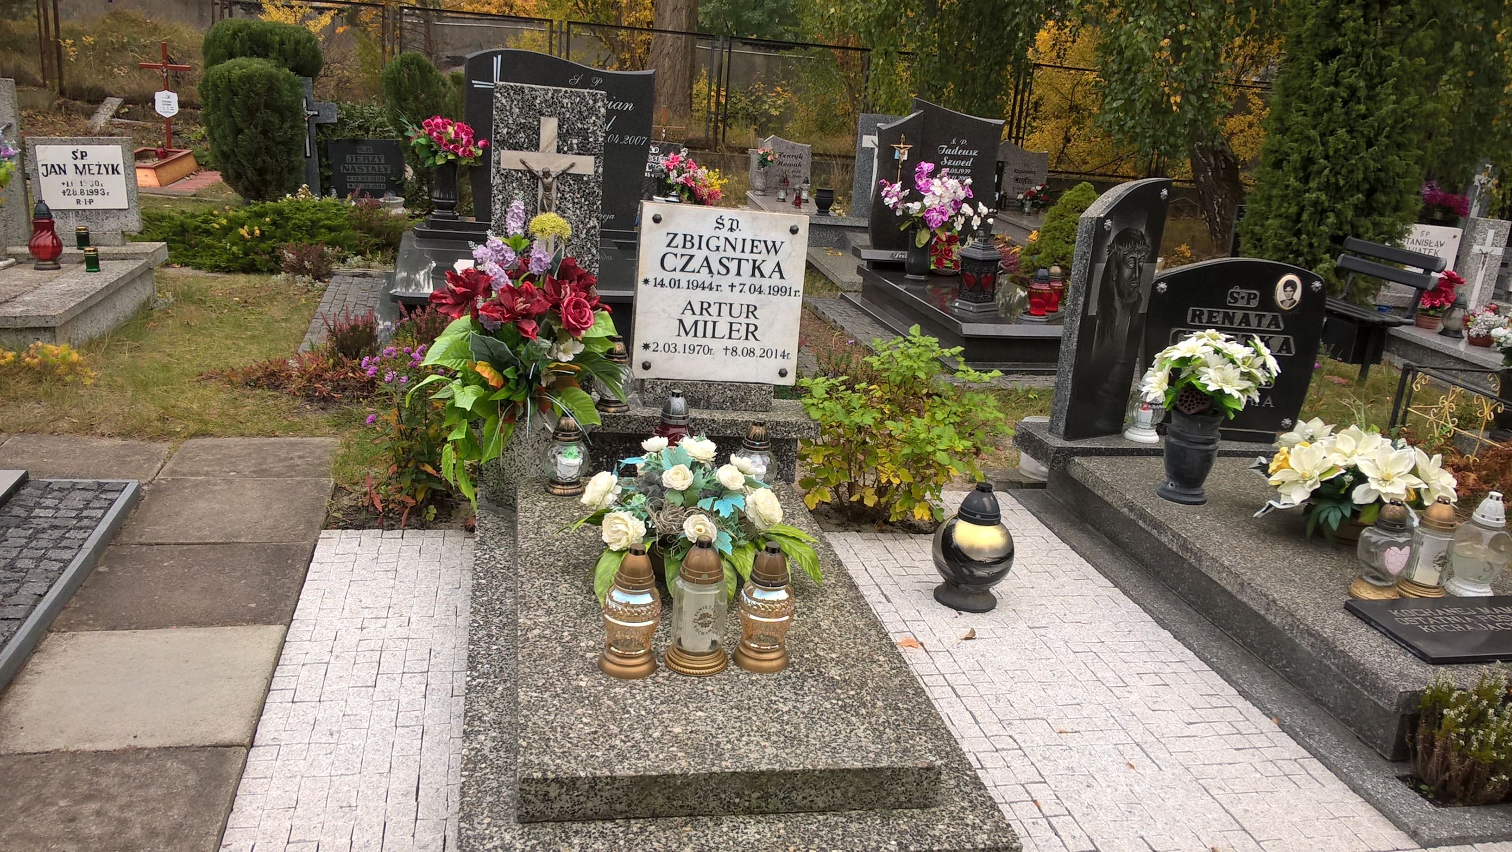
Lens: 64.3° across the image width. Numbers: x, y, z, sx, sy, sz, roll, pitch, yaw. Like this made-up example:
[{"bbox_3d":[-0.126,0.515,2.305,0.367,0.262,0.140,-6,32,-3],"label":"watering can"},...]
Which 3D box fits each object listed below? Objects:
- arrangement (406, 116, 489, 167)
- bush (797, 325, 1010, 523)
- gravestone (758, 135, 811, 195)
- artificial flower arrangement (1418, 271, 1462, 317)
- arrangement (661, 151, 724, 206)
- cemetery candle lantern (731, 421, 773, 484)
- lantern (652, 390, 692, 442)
[{"bbox_3d":[-1.447,-1.325,5.617,0.400,0.260,0.340,2,16,-12],"label":"arrangement"},{"bbox_3d":[0.410,-0.012,3.717,0.610,0.570,0.550,2,16,-12],"label":"bush"},{"bbox_3d":[0.282,-2.499,11.500,0.480,0.570,0.100,3,16,-7],"label":"gravestone"},{"bbox_3d":[3.938,-0.762,6.934,0.220,0.280,0.220,1,18,-13],"label":"artificial flower arrangement"},{"bbox_3d":[-0.473,-1.850,9.000,0.450,0.400,0.350,2,16,-12],"label":"arrangement"},{"bbox_3d":[-0.004,0.092,3.254,0.125,0.200,0.125,2,16,-12],"label":"cemetery candle lantern"},{"bbox_3d":[-0.211,0.042,3.104,0.125,0.270,0.125,1,18,-13],"label":"lantern"}]

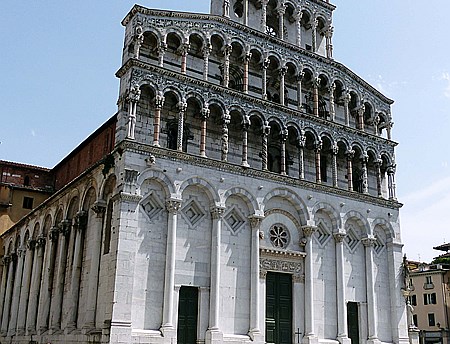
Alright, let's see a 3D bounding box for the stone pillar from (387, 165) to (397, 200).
[{"bbox_3d":[14.305,0.875,44.408,0.580,3.212,0.580,13,-22,-30],"label":"stone pillar"}]

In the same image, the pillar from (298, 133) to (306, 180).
[{"bbox_3d":[5.889,-1.129,39.518,0.470,3.740,0.470,13,-21,-31],"label":"pillar"}]

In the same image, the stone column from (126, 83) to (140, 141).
[{"bbox_3d":[-5.701,-3.735,32.414,0.650,3.735,0.600,13,-21,-31],"label":"stone column"}]

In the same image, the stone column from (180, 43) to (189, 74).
[{"bbox_3d":[-2.780,-7.727,35.656,0.440,2.596,0.440,1,-18,0],"label":"stone column"}]

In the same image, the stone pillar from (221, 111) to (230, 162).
[{"bbox_3d":[0.141,-2.571,38.681,0.460,4.100,0.460,13,-22,-30],"label":"stone pillar"}]

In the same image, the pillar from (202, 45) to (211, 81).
[{"bbox_3d":[-1.188,-7.072,33.813,0.390,2.615,0.390,12,-21,-30],"label":"pillar"}]

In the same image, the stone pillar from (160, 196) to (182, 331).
[{"bbox_3d":[-3.478,5.856,33.742,0.820,8.500,0.780,13,-22,-30],"label":"stone pillar"}]

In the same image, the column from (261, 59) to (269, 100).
[{"bbox_3d":[3.334,-7.587,42.421,0.430,3.950,0.430,13,-22,-30],"label":"column"}]

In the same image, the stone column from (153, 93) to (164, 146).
[{"bbox_3d":[-4.256,-3.387,33.293,0.470,3.698,0.470,1,-18,0],"label":"stone column"}]

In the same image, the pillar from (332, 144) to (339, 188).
[{"bbox_3d":[8.071,-0.366,37.930,0.390,3.415,0.390,1,-18,0],"label":"pillar"}]

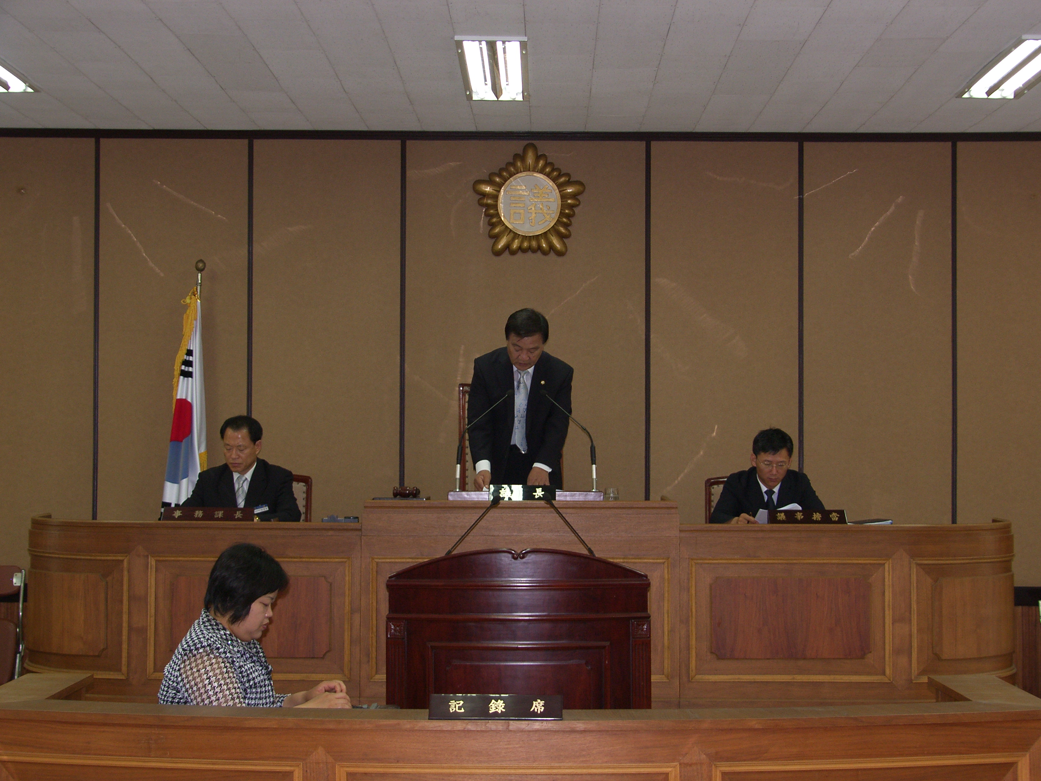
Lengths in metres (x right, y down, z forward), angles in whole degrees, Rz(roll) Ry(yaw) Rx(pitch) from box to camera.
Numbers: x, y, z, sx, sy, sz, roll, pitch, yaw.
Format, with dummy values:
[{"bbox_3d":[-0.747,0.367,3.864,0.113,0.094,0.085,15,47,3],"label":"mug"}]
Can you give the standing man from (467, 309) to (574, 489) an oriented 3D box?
[{"bbox_3d":[-0.003,0.422,8.022,0.482,1.561,0.520,0,-2,1],"label":"standing man"}]

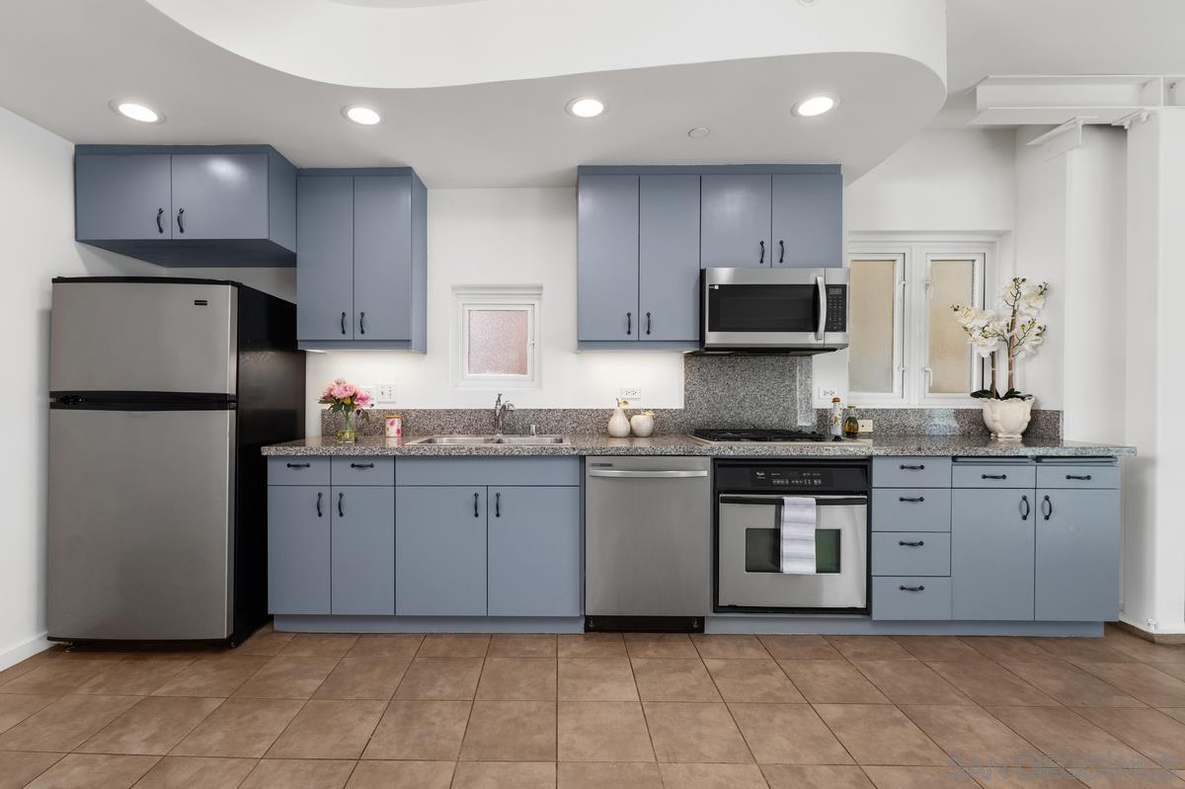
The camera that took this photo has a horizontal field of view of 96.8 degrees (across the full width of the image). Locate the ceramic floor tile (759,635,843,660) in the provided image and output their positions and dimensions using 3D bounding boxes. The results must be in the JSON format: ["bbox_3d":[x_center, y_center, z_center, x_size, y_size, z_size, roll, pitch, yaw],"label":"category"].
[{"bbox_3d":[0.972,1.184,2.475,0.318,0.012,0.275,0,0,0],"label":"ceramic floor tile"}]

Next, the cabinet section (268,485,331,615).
[{"bbox_3d":[-1.427,0.753,2.800,0.305,0.628,0.480,0,1,-1],"label":"cabinet section"}]

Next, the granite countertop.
[{"bbox_3d":[0.515,0.270,2.840,4.180,0.042,0.650,0,0,0],"label":"granite countertop"}]

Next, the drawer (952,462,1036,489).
[{"bbox_3d":[1.893,0.387,2.688,0.393,0.113,0.480,0,0,0],"label":"drawer"}]

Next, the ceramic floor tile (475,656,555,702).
[{"bbox_3d":[-0.306,1.184,2.187,0.318,0.012,0.318,0,0,0],"label":"ceramic floor tile"}]

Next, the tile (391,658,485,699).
[{"bbox_3d":[-0.630,1.200,2.222,0.324,0.012,0.333,0,0,-1],"label":"tile"}]

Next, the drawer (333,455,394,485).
[{"bbox_3d":[-1.099,0.368,2.740,0.308,0.142,0.480,0,0,0],"label":"drawer"}]

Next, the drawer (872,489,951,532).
[{"bbox_3d":[1.508,0.544,2.715,0.375,0.205,0.450,0,1,-1],"label":"drawer"}]

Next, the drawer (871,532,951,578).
[{"bbox_3d":[1.507,0.752,2.715,0.373,0.210,0.450,0,1,-1],"label":"drawer"}]

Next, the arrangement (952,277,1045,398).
[{"bbox_3d":[2.228,-0.297,2.880,0.460,0.660,0.320,0,1,0],"label":"arrangement"}]

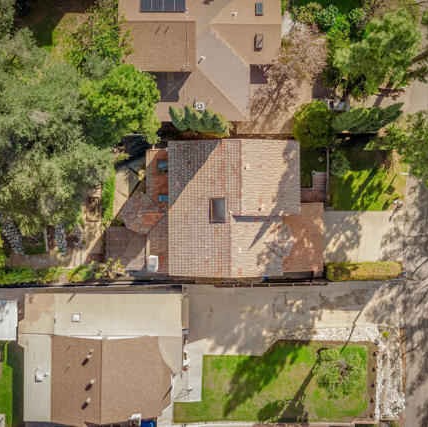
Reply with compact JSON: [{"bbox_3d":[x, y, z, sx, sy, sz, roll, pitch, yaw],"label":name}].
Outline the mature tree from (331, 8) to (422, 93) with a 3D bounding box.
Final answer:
[{"bbox_3d":[14.400,-14.100,45.200,7.200,11.500,7.200,0,90,0],"label":"mature tree"}]

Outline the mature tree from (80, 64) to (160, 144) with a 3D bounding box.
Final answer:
[{"bbox_3d":[-8.580,-10.000,45.700,6.800,8.000,6.800,0,90,0],"label":"mature tree"}]

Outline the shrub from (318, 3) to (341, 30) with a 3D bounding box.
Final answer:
[{"bbox_3d":[11.440,-19.410,49.300,2.100,2.300,2.400,0,90,0],"label":"shrub"}]

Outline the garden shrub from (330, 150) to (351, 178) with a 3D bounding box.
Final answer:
[{"bbox_3d":[12.860,-5.080,50.600,1.900,2.000,2.400,0,90,0],"label":"garden shrub"}]

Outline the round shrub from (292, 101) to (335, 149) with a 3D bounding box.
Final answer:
[{"bbox_3d":[9.630,-8.620,48.200,3.900,4.400,4.300,0,90,0],"label":"round shrub"}]

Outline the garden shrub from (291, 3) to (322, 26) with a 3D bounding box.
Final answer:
[{"bbox_3d":[9.160,-19.800,49.300,3.000,2.300,2.200,0,90,0],"label":"garden shrub"}]

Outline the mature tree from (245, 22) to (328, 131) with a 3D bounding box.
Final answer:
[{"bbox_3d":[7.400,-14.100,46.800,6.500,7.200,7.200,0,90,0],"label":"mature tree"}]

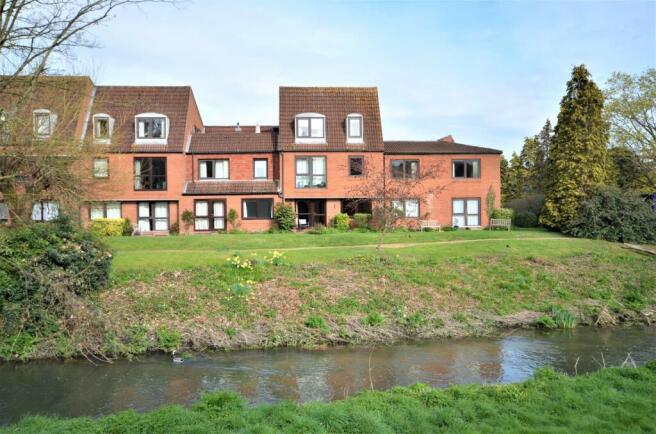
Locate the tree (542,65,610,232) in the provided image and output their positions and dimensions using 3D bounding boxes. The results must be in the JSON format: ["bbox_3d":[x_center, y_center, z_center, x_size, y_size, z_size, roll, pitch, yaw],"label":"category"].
[{"bbox_3d":[16.500,-4.685,36.500,4.500,11.000,4.400,0,1,0],"label":"tree"}]

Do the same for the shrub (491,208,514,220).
[{"bbox_3d":[11.970,0.144,37.300,1.500,1.450,1.200,0,1,0],"label":"shrub"}]

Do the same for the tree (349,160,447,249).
[{"bbox_3d":[3.110,-0.559,24.400,4.300,3.950,4.000,0,1,0],"label":"tree"}]

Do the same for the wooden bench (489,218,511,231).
[{"bbox_3d":[11.471,0.544,36.200,1.300,0.850,0.600,0,1,0],"label":"wooden bench"}]

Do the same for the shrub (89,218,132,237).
[{"bbox_3d":[-13.282,0.641,33.300,2.650,1.100,1.200,0,1,0],"label":"shrub"}]

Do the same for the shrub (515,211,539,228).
[{"bbox_3d":[14.197,0.179,39.000,1.700,1.300,1.500,0,1,0],"label":"shrub"}]

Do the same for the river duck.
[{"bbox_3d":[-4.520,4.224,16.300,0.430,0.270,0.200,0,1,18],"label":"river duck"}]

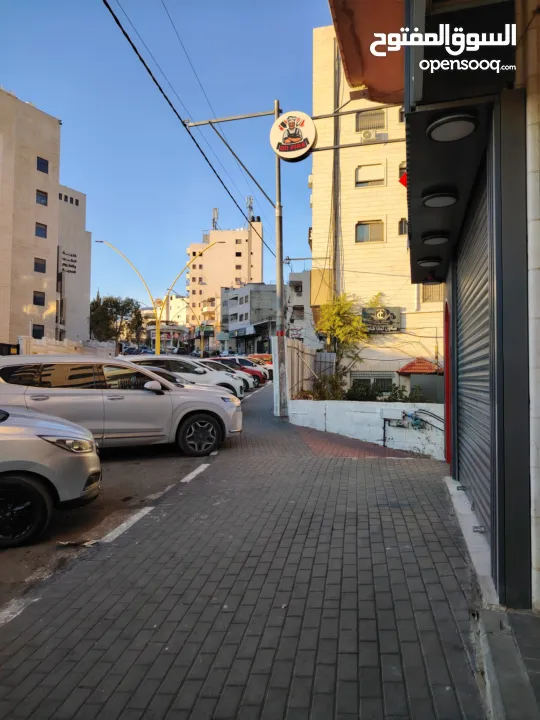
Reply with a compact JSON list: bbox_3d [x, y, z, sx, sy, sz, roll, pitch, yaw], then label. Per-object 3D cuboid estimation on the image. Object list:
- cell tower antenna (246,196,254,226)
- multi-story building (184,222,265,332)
[{"bbox_3d":[-4.950,-37.600,126.000,1.700,7.000,1.700,0,-2,0],"label":"cell tower antenna"},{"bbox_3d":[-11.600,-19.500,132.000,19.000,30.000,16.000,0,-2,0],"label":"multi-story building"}]

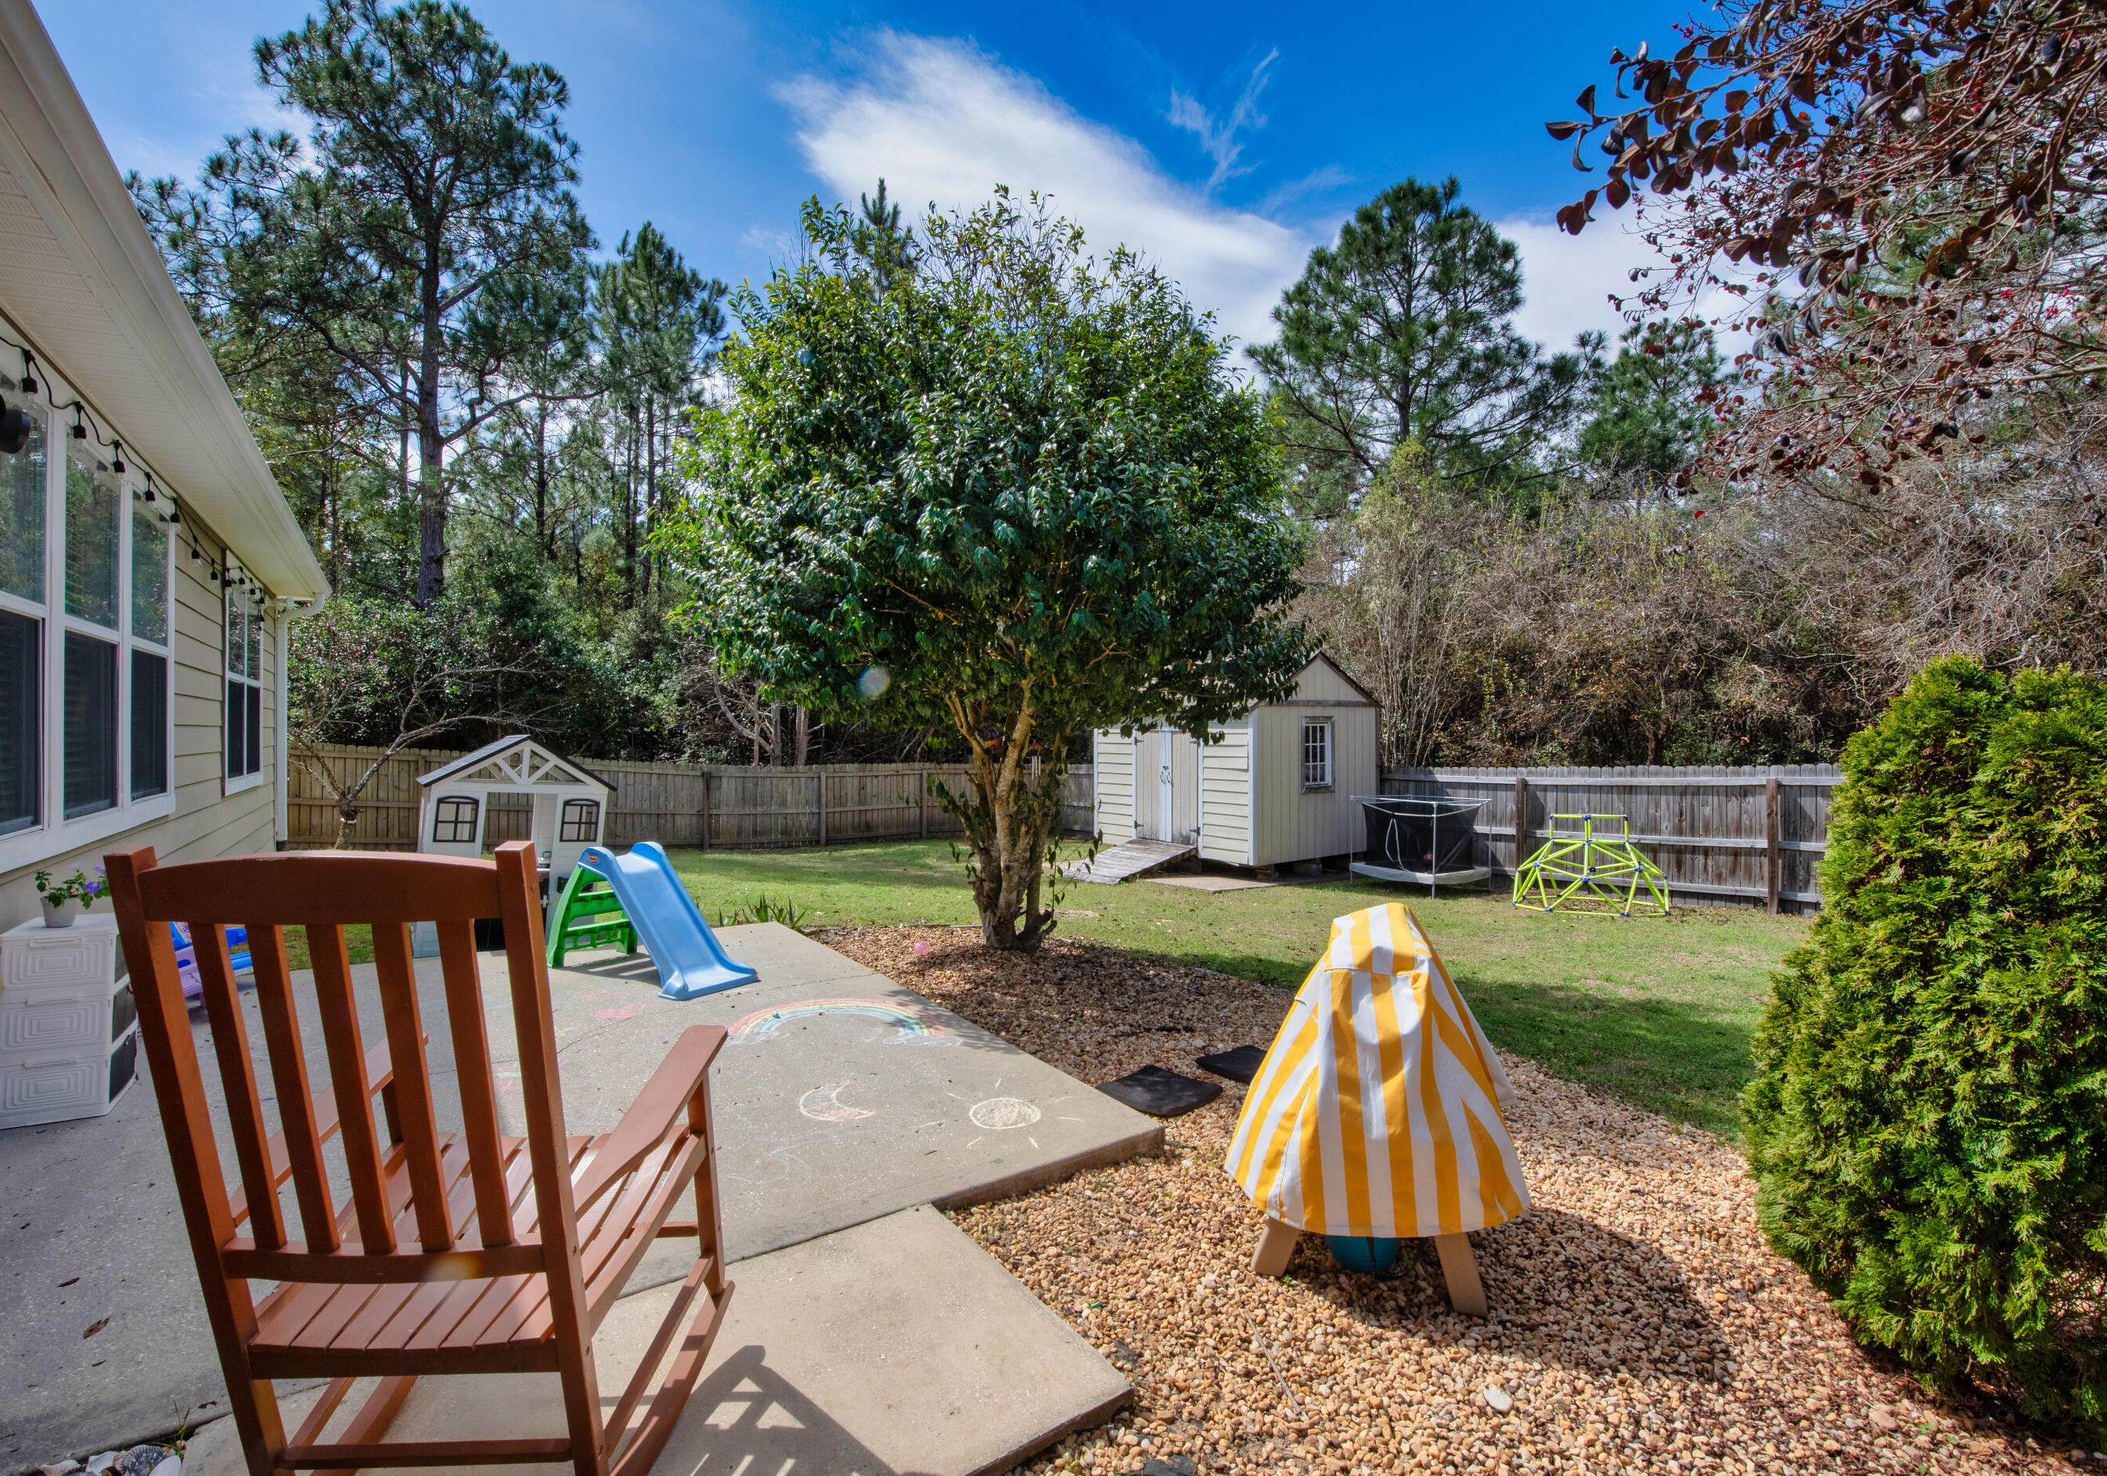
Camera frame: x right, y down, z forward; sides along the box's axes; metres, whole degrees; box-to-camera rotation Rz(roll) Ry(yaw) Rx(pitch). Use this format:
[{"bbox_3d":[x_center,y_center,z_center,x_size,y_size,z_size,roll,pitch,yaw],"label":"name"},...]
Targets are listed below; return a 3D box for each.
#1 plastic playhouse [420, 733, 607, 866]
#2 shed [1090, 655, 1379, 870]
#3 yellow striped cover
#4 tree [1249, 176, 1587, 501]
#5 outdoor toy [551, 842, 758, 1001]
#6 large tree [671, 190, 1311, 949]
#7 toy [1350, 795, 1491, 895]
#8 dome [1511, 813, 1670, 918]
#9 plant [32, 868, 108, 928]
[{"bbox_3d":[-3.510,0.650,6.000,1.030,1.310,1.070,0,0,-37],"label":"plastic playhouse"},{"bbox_3d":[3.150,0.350,16.600,3.050,3.400,4.150,0,0,-35],"label":"shed"},{"bbox_3d":[0.865,0.830,2.480,0.740,0.710,0.700,0,0,19],"label":"yellow striped cover"},{"bbox_3d":[9.900,-6.300,25.000,8.800,18.000,8.800,0,0,0],"label":"tree"},{"bbox_3d":[-2.140,0.930,4.940,0.970,0.680,0.520,0,0,31],"label":"outdoor toy"},{"bbox_3d":[-0.400,-1.200,7.200,4.700,5.750,4.700,0,0,0],"label":"large tree"},{"bbox_3d":[5.300,1.550,13.200,1.900,1.300,1.900,0,0,27],"label":"toy"},{"bbox_3d":[7.000,1.620,12.050,1.780,1.170,1.780,0,0,30],"label":"dome"},{"bbox_3d":[-3.310,0.535,3.120,0.220,0.210,0.220,0,0,37],"label":"plant"}]

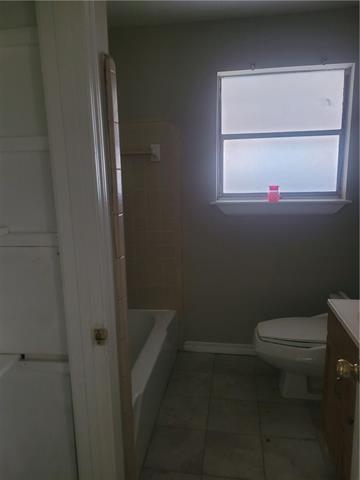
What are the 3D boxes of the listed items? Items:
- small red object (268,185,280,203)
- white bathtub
[{"bbox_3d":[0.676,-0.331,2.602,0.081,0.121,0.066,0,11,8],"label":"small red object"},{"bbox_3d":[-0.509,0.872,2.205,0.760,0.377,1.520,0,11,8],"label":"white bathtub"}]

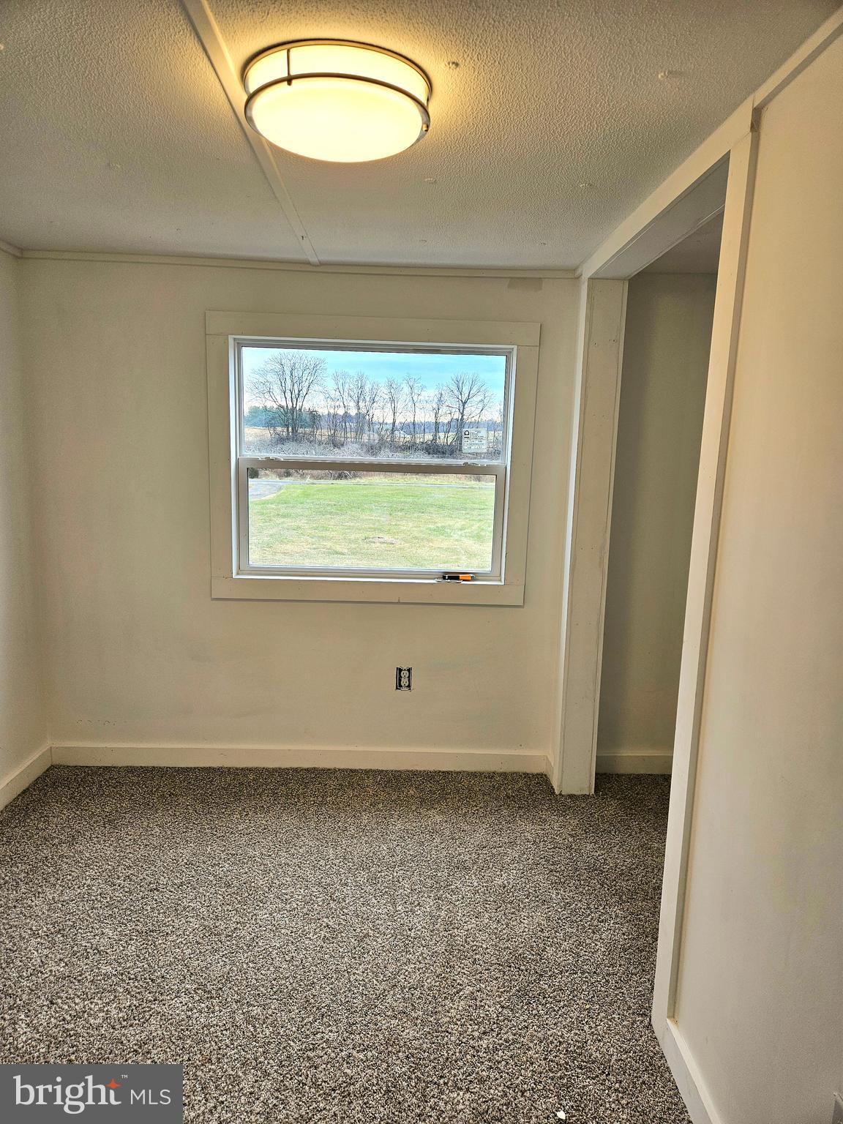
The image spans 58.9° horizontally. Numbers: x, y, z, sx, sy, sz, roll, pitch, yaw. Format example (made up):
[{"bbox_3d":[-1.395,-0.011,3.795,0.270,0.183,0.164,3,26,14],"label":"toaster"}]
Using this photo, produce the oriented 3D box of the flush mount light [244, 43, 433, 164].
[{"bbox_3d":[-0.166,-0.910,1.506,0.376,0.088,0.376,1,9,-2],"label":"flush mount light"}]

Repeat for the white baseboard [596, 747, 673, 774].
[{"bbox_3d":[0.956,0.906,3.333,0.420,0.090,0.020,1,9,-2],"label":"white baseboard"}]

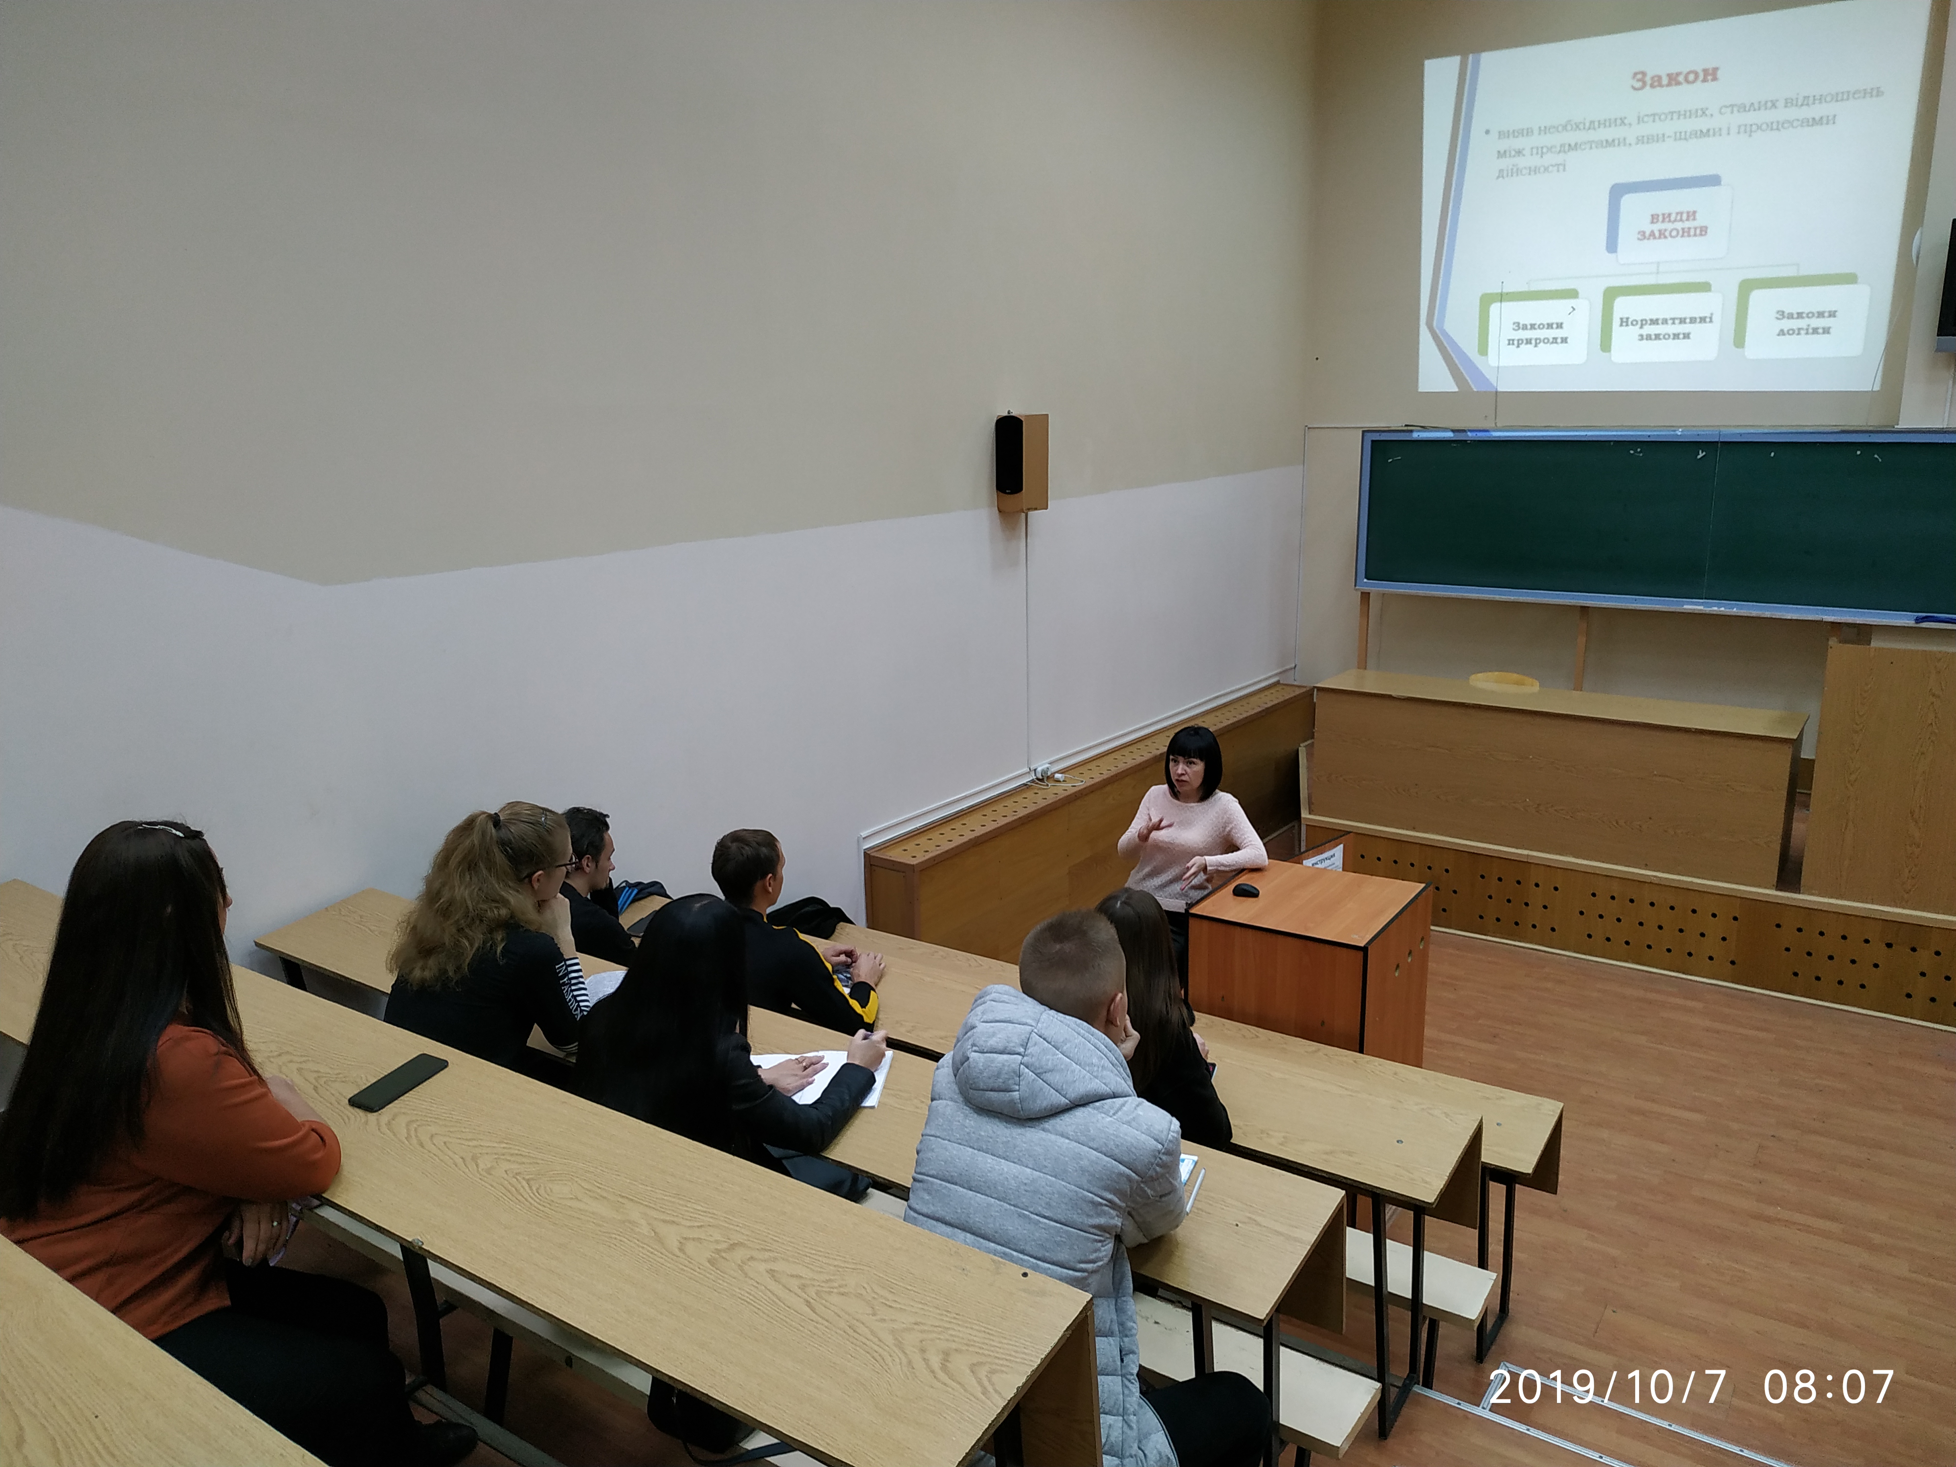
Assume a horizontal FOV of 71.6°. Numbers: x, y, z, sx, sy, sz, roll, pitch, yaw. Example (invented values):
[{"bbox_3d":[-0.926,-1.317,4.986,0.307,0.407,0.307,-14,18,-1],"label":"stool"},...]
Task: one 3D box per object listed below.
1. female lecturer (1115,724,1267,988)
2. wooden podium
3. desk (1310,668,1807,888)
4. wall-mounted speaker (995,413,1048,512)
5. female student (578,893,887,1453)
[{"bbox_3d":[0.776,0.769,5.049,0.536,1.648,0.425,5,15,23],"label":"female lecturer"},{"bbox_3d":[1.158,1.104,4.815,0.607,1.094,0.667,8,16,34],"label":"wooden podium"},{"bbox_3d":[3.027,0.180,7.268,2.326,0.732,0.635,8,16,34],"label":"desk"},{"bbox_3d":[0.201,-1.210,6.071,0.144,0.420,0.215,8,16,34],"label":"wall-mounted speaker"},{"bbox_3d":[-0.431,0.862,2.543,0.480,1.190,0.660,8,16,34],"label":"female student"}]

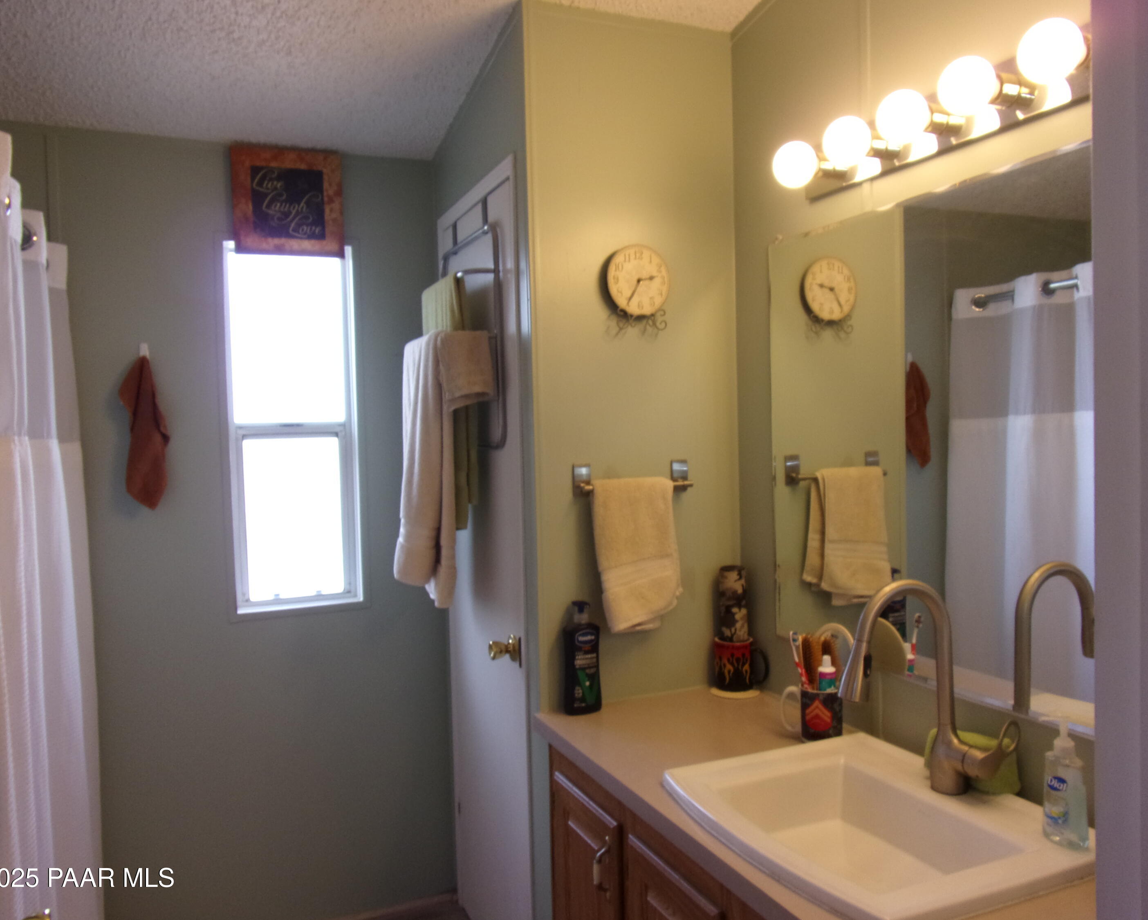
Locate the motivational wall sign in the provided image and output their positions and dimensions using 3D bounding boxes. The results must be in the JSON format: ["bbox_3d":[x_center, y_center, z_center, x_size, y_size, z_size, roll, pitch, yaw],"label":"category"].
[{"bbox_3d":[-0.742,-0.669,2.220,0.272,0.274,0.025,-2,2,-26],"label":"motivational wall sign"}]

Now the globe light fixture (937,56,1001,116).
[{"bbox_3d":[0.597,-0.568,1.294,0.082,0.082,0.082,-2,2,-26],"label":"globe light fixture"}]

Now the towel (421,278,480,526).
[{"bbox_3d":[-0.305,-0.137,2.093,0.055,0.585,0.300,-2,2,-26],"label":"towel"}]

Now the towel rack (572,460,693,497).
[{"bbox_3d":[0.140,0.040,1.839,0.279,0.070,0.055,-2,2,-25],"label":"towel rack"}]

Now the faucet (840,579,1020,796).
[{"bbox_3d":[0.554,0.367,1.310,0.240,0.352,0.155,-2,2,-26],"label":"faucet"}]

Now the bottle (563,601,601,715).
[{"bbox_3d":[0.017,0.412,1.785,0.082,0.230,0.050,-2,2,-25],"label":"bottle"}]

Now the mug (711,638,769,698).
[{"bbox_3d":[0.395,0.482,1.998,0.124,0.112,0.088,-1,2,10],"label":"mug"}]

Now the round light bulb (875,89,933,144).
[{"bbox_3d":[0.525,-0.547,1.357,0.090,0.086,0.086,-1,2,0],"label":"round light bulb"}]

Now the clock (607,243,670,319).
[{"bbox_3d":[0.139,-0.400,1.911,0.160,0.160,0.036,-2,2,-26],"label":"clock"}]

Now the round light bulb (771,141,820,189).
[{"bbox_3d":[0.414,-0.552,1.593,0.090,0.086,0.086,-1,2,0],"label":"round light bulb"}]

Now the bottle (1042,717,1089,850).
[{"bbox_3d":[0.669,0.435,1.160,0.046,0.164,0.061,-2,2,-25],"label":"bottle"}]

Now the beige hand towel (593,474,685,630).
[{"bbox_3d":[0.132,0.199,1.825,0.206,0.318,0.065,-2,2,-25],"label":"beige hand towel"}]

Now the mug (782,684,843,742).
[{"bbox_3d":[0.468,0.499,1.682,0.119,0.102,0.080,-1,2,16],"label":"mug"}]

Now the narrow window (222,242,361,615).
[{"bbox_3d":[-0.723,-0.086,2.207,0.313,0.939,0.060,-2,2,-25],"label":"narrow window"}]

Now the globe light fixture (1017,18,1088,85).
[{"bbox_3d":[0.633,-0.542,1.127,0.090,0.086,0.086,-2,2,-25],"label":"globe light fixture"}]

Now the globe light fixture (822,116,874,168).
[{"bbox_3d":[0.488,-0.567,1.520,0.082,0.082,0.082,-1,2,0],"label":"globe light fixture"}]

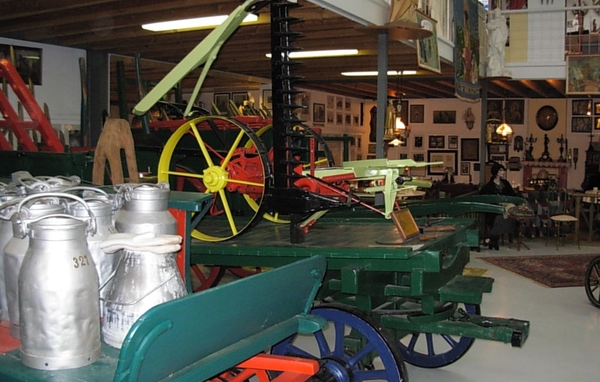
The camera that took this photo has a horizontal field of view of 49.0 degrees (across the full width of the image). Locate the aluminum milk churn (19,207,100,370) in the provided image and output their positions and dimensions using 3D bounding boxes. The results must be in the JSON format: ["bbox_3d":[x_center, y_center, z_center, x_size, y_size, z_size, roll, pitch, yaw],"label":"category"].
[{"bbox_3d":[-0.817,0.330,2.241,0.262,0.502,0.262,1,4,0],"label":"aluminum milk churn"}]

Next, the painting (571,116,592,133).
[{"bbox_3d":[6.724,-1.573,15.700,0.461,0.358,0.040,2,5,15],"label":"painting"}]

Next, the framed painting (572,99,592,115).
[{"bbox_3d":[6.285,-1.851,14.654,0.409,0.341,0.040,3,5,24],"label":"framed painting"}]

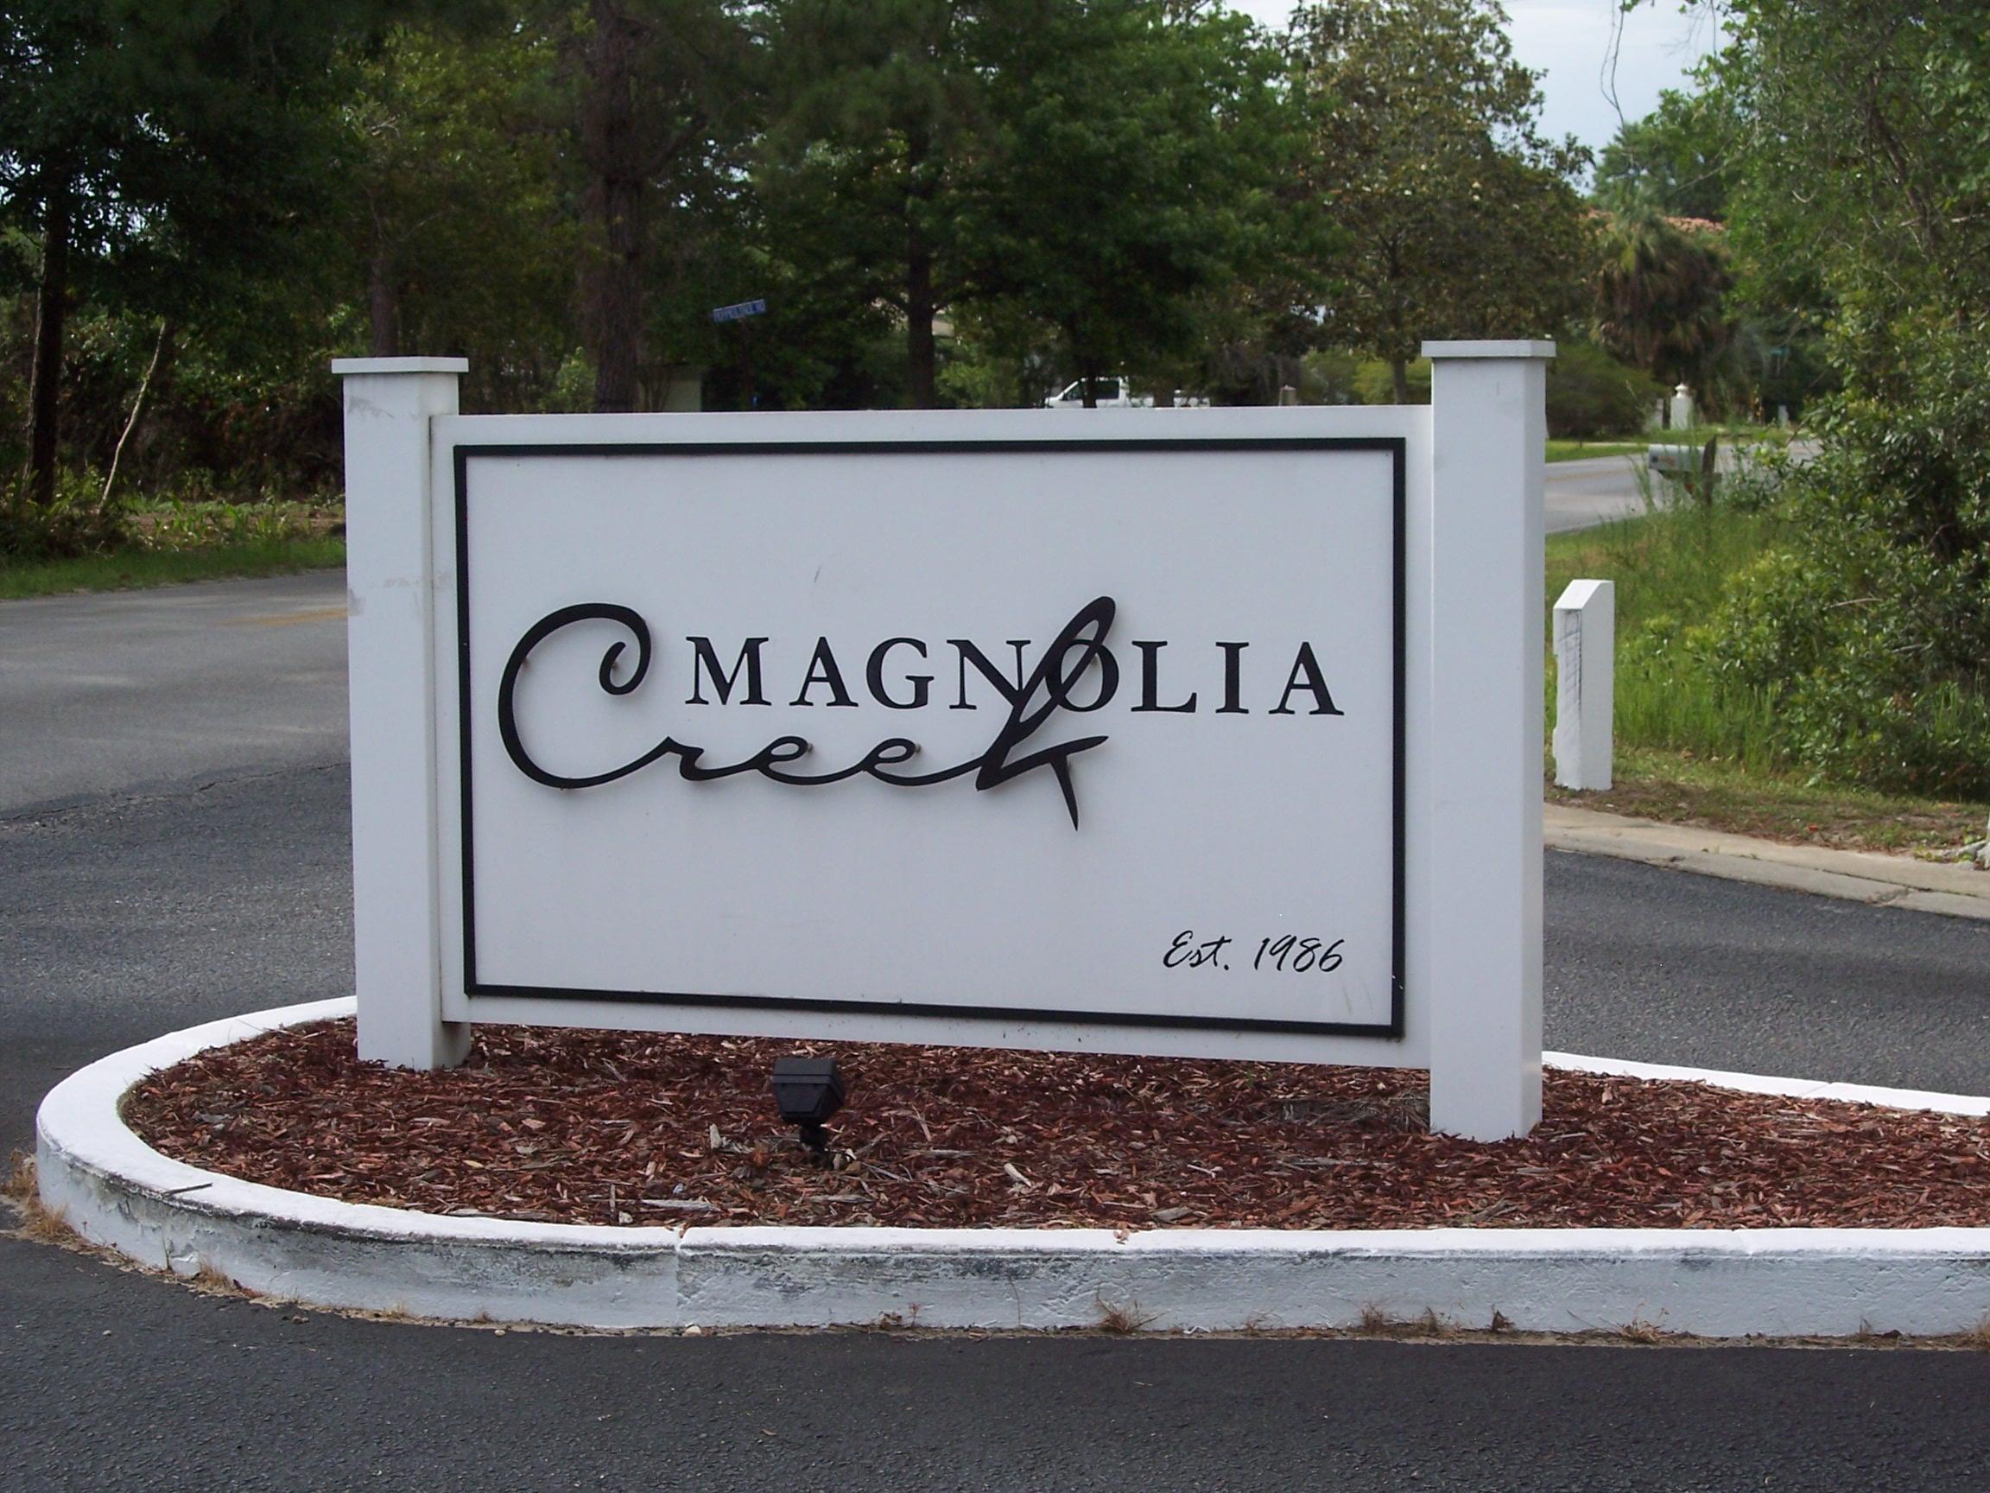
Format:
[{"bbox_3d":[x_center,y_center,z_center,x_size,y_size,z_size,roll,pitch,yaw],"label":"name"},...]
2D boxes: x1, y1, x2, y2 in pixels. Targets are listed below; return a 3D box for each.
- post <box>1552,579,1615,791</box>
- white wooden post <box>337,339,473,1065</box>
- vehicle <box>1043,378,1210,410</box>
[{"bbox_3d":[2.428,-0.255,15.400,0.172,0.856,0.172,-3,5,-33],"label":"post"},{"bbox_3d":[-1.339,-0.075,8.535,0.228,1.609,0.228,1,5,19],"label":"white wooden post"},{"bbox_3d":[4.247,-10.940,121.000,5.400,1.850,1.900,0,5,0],"label":"vehicle"}]

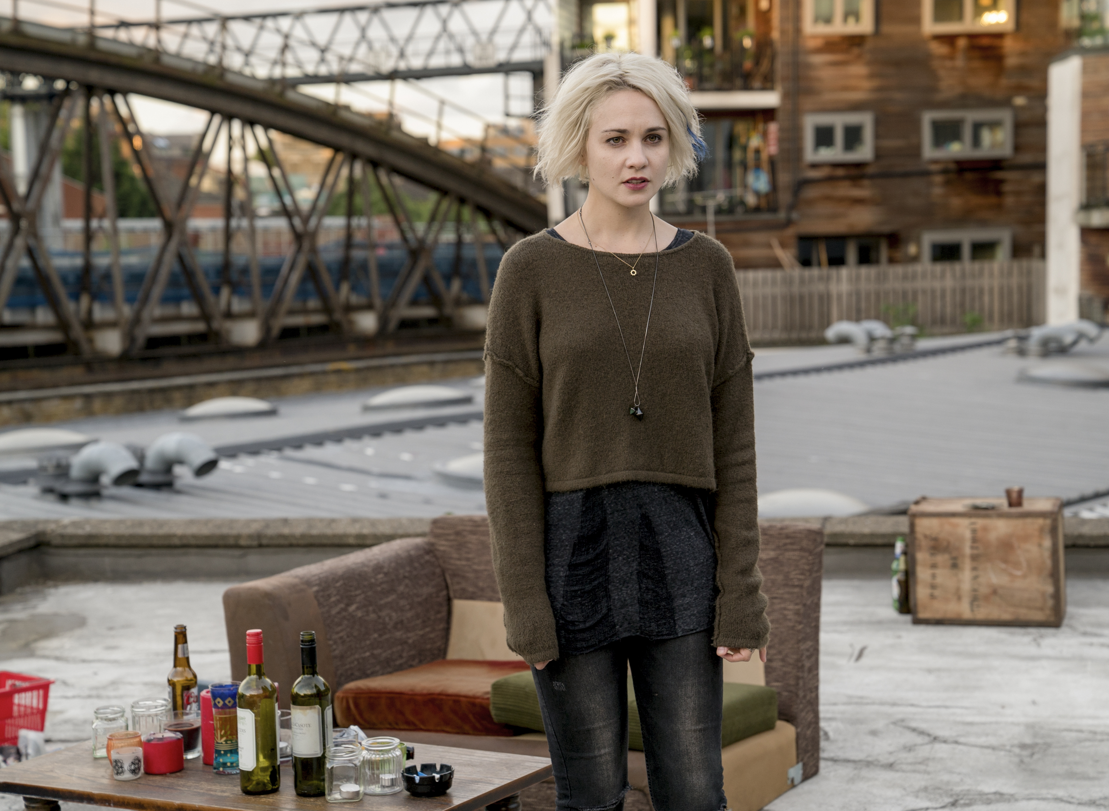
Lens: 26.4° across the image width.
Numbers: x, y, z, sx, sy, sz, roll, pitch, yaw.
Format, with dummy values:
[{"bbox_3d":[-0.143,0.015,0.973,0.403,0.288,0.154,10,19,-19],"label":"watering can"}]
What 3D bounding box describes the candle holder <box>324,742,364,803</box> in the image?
[{"bbox_3d":[-0.385,0.671,4.322,0.070,0.096,0.070,-1,6,0],"label":"candle holder"}]

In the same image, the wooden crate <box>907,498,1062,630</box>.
[{"bbox_3d":[1.395,0.501,7.582,0.458,0.363,0.305,0,7,15],"label":"wooden crate"}]

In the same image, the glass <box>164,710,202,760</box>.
[{"bbox_3d":[-0.728,0.643,4.604,0.081,0.076,0.081,-2,9,-6],"label":"glass"}]

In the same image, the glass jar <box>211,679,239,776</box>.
[{"bbox_3d":[-0.620,0.619,4.522,0.071,0.167,0.071,-1,6,0],"label":"glass jar"}]

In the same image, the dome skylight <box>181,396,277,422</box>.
[{"bbox_3d":[-4.036,0.041,29.300,1.200,0.250,1.200,-4,5,-6],"label":"dome skylight"}]

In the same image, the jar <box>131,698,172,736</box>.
[{"bbox_3d":[-0.807,0.639,4.732,0.079,0.088,0.079,-1,6,0],"label":"jar"}]

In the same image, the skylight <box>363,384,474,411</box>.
[{"bbox_3d":[-1.154,-0.111,19.480,0.880,0.150,0.880,-2,6,-7],"label":"skylight"}]

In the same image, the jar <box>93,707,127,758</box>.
[{"bbox_3d":[-0.867,0.638,4.618,0.065,0.087,0.065,-2,9,-6],"label":"jar"}]

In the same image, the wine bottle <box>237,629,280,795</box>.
[{"bbox_3d":[-0.549,0.567,4.368,0.074,0.301,0.074,-1,6,0],"label":"wine bottle"}]

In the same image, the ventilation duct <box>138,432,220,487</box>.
[{"bbox_3d":[-3.770,0.550,23.800,0.880,0.510,0.360,5,11,35],"label":"ventilation duct"}]

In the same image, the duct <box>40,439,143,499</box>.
[{"bbox_3d":[-4.609,0.634,23.400,1.080,0.540,0.480,7,12,41],"label":"duct"}]

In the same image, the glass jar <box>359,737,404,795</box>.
[{"bbox_3d":[-0.317,0.666,4.368,0.075,0.091,0.075,-1,9,0],"label":"glass jar"}]

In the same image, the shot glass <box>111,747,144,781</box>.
[{"bbox_3d":[-0.815,0.683,4.503,0.060,0.052,0.060,-1,6,0],"label":"shot glass"}]

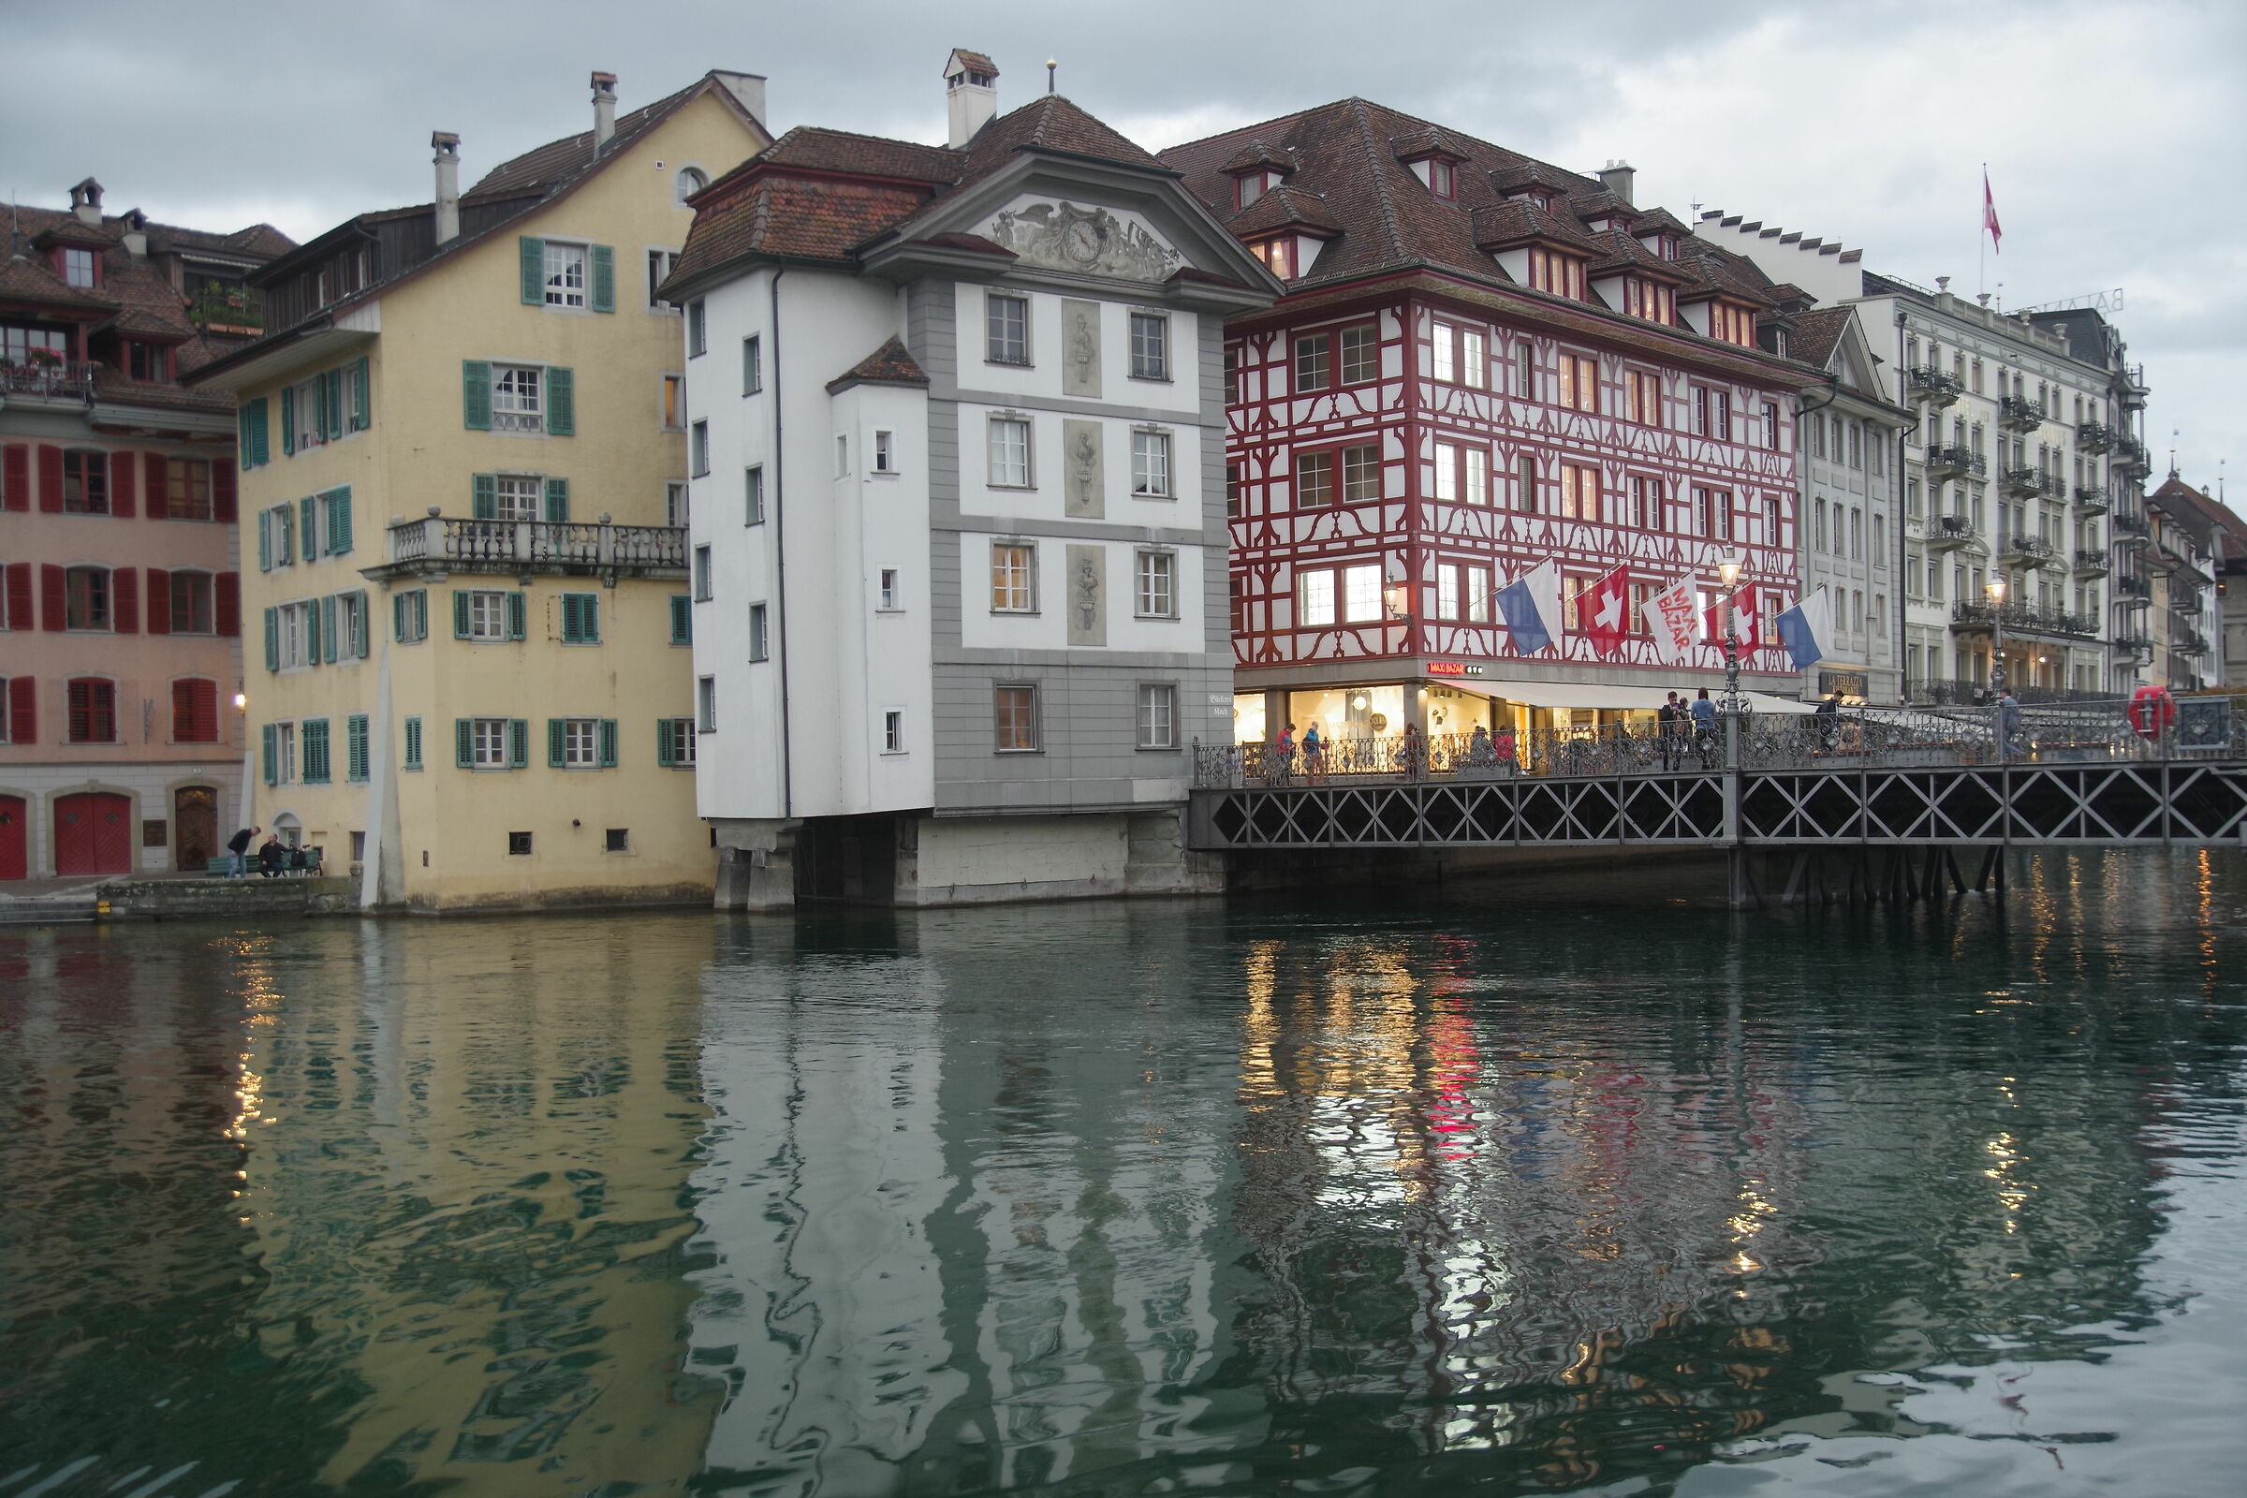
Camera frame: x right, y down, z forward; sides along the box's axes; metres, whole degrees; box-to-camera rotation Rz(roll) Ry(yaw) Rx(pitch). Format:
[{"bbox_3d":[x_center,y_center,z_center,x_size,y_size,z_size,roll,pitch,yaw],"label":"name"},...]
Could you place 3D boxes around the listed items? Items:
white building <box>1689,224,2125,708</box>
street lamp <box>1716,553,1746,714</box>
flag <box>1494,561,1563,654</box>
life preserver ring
[{"bbox_3d":[35.956,-11.325,110.380,17.500,25.000,28.500,-2,-1,42],"label":"white building"},{"bbox_3d":[12.504,-2.422,46.231,0.540,3.398,0.540,0,-1,-43],"label":"street lamp"},{"bbox_3d":[12.311,-4.265,68.211,2.360,2.800,0.300,-2,-1,42],"label":"flag"},{"bbox_3d":[18.302,-0.644,40.007,0.240,0.932,0.860,0,-1,-43],"label":"life preserver ring"}]

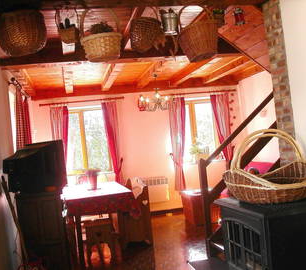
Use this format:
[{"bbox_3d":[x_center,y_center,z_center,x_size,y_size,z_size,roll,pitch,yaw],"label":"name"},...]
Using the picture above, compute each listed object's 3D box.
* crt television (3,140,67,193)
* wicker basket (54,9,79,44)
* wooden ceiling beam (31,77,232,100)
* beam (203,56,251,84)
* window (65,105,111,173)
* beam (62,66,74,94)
[{"bbox_3d":[-1.281,0.337,4.074,0.570,0.490,0.470,-7,-3,37],"label":"crt television"},{"bbox_3d":[-0.683,-0.875,3.150,0.176,0.284,0.139,-6,-2,6],"label":"wicker basket"},{"bbox_3d":[-0.263,-0.899,7.547,4.000,0.180,0.150,-5,-2,-11],"label":"wooden ceiling beam"},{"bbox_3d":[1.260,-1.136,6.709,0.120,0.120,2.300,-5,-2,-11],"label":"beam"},{"bbox_3d":[-1.298,0.143,7.453,0.930,1.260,0.100,-5,-2,-11],"label":"window"},{"bbox_3d":[-1.290,-0.885,6.066,0.123,0.126,2.457,-6,-2,-12],"label":"beam"}]

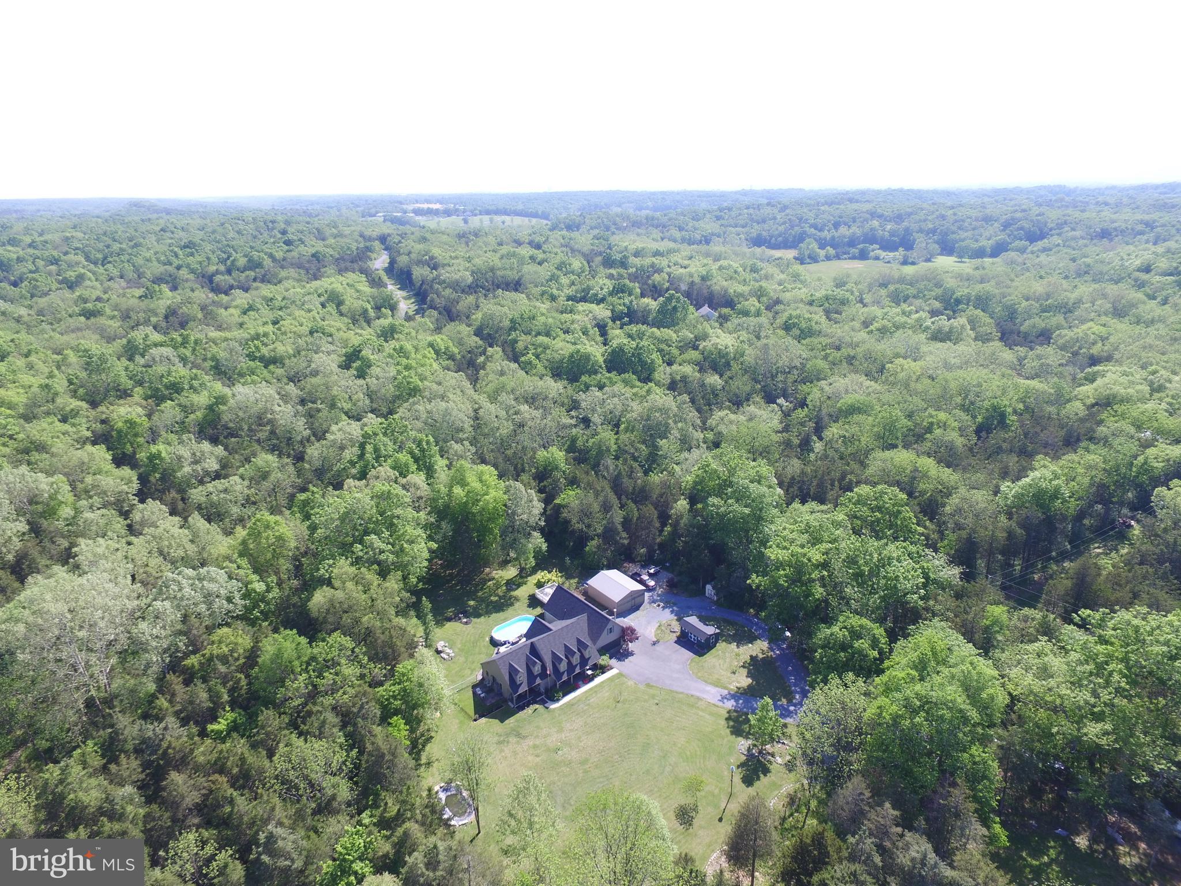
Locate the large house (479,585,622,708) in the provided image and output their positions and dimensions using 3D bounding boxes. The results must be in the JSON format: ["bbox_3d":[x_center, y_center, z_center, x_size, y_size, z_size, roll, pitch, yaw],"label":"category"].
[{"bbox_3d":[-6.980,34.420,118.680,23.950,7.560,16.350,-17,26,-38],"label":"large house"}]

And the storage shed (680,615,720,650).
[{"bbox_3d":[19.870,34.420,124.150,3.760,3.270,6.200,-15,25,-35],"label":"storage shed"}]

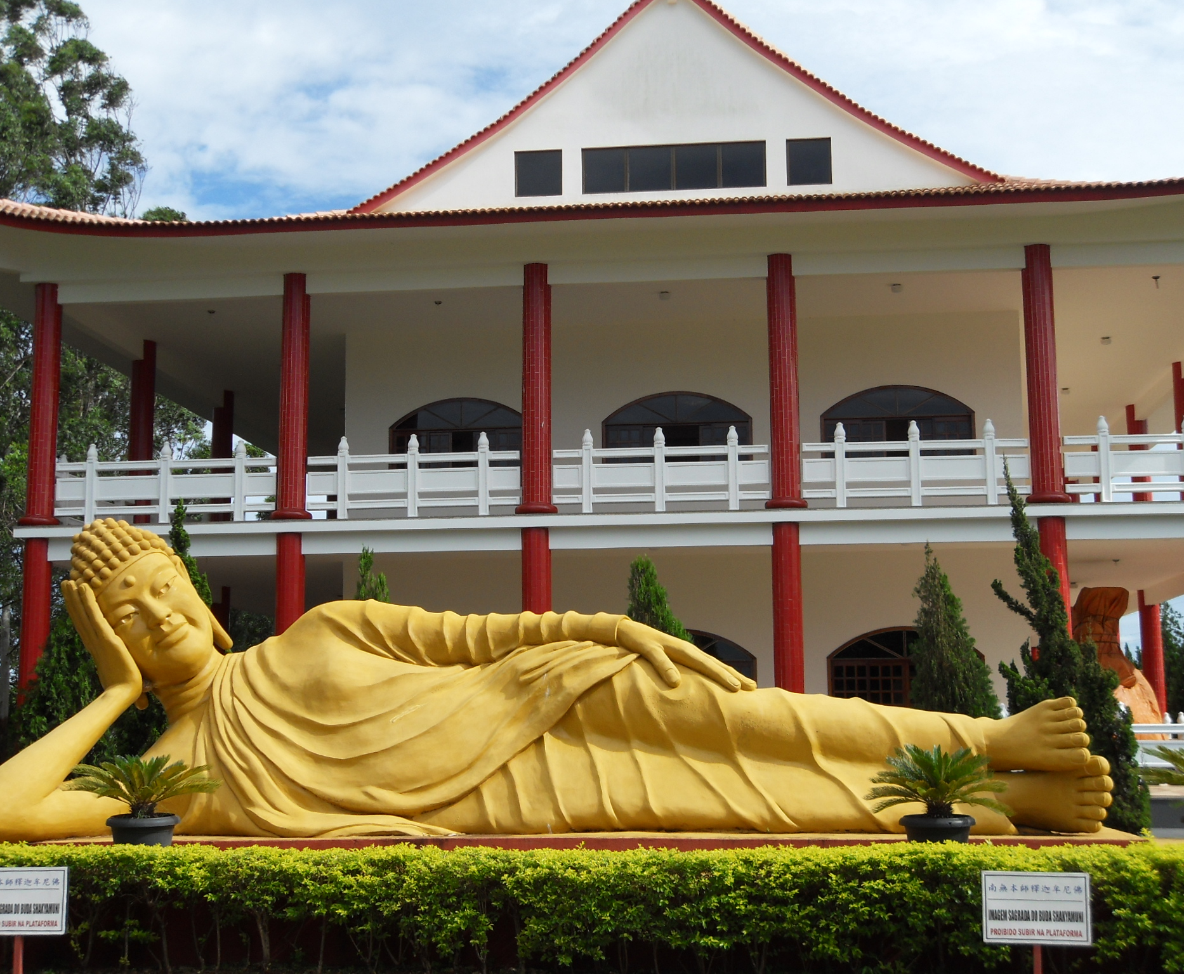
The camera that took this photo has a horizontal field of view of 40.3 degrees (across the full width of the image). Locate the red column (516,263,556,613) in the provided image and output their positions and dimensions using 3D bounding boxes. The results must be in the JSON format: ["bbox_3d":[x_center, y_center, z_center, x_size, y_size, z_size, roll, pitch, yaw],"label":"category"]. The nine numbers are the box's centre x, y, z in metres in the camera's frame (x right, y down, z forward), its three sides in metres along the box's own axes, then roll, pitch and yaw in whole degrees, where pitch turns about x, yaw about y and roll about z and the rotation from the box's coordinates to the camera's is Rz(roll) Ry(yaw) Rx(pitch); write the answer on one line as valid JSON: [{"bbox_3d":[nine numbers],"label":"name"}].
[{"bbox_3d":[-0.898,0.595,26.407,0.650,8.723,0.650,-1,-8,6],"label":"red column"}]

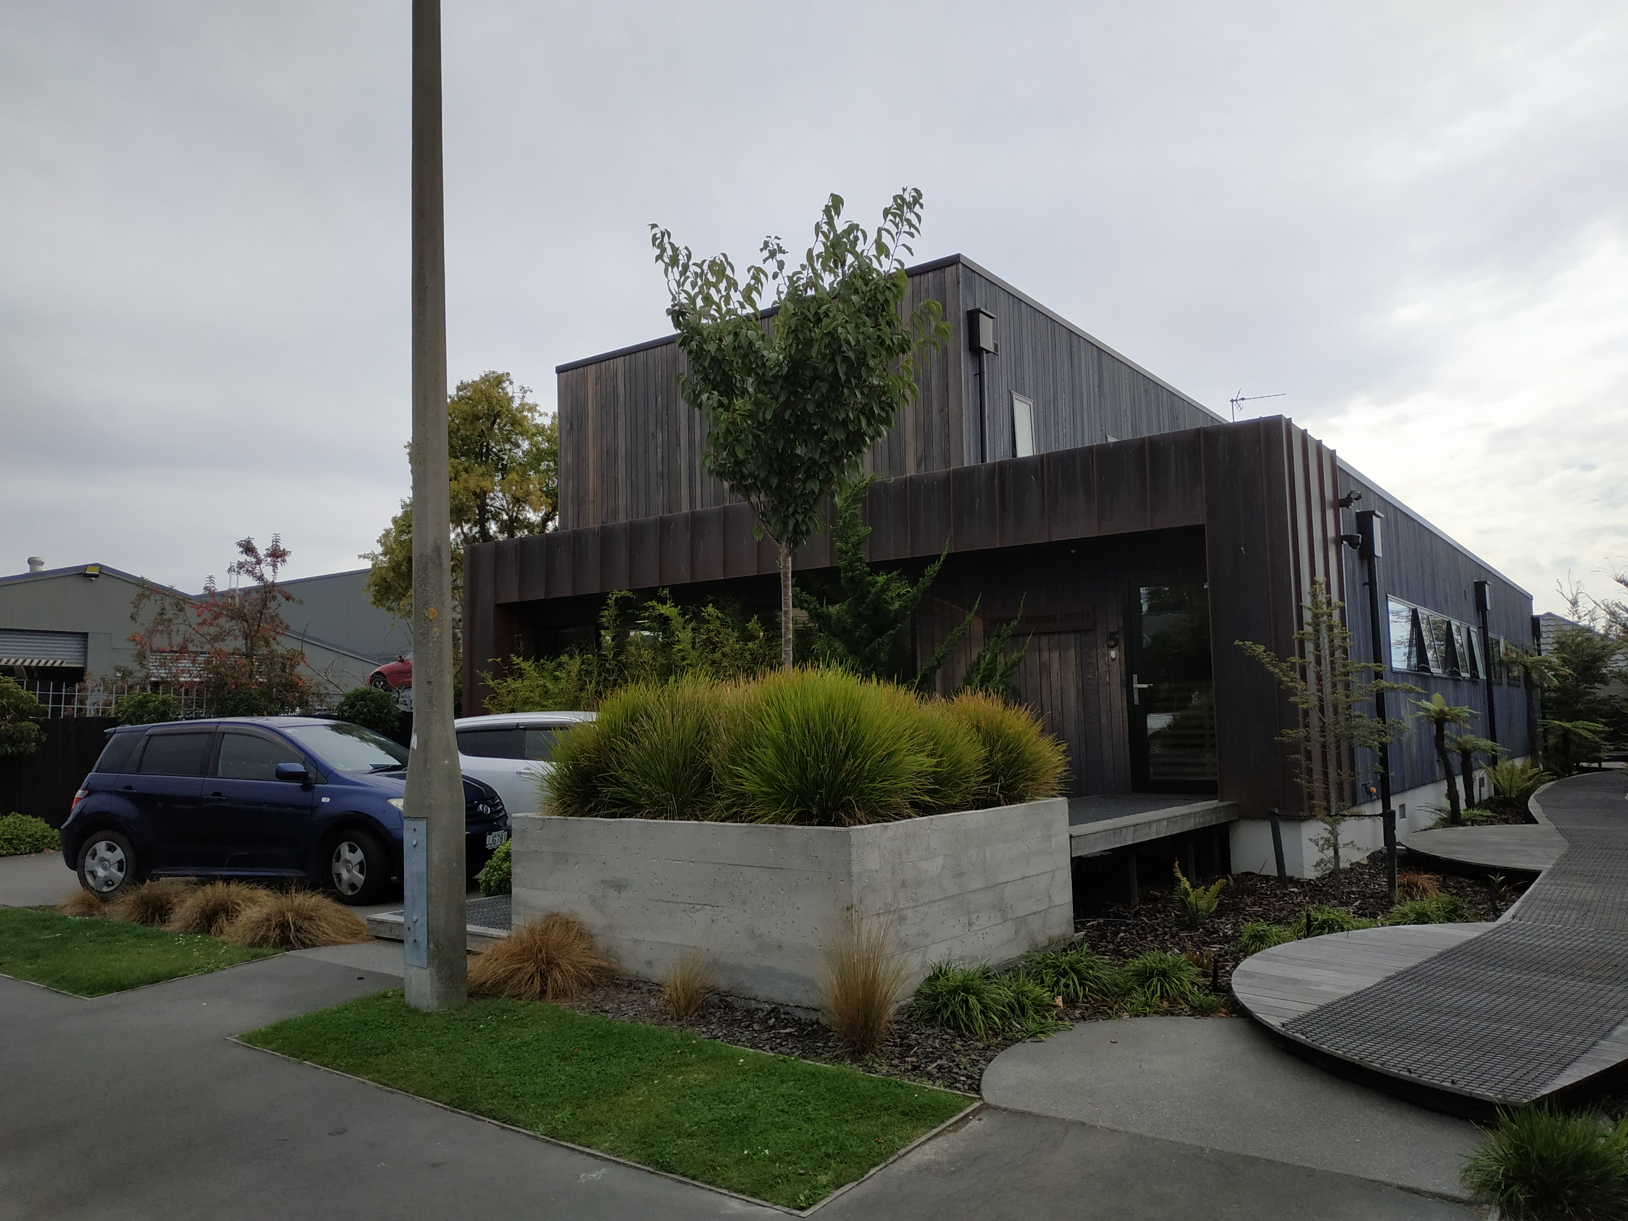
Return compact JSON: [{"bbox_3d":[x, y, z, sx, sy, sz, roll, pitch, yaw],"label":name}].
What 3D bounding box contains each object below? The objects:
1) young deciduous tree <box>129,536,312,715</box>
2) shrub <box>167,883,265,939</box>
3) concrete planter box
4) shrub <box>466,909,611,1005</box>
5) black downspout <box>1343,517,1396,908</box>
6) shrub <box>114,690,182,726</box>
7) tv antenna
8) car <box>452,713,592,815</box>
[{"bbox_3d":[-7.920,0.715,15.100,2.450,3.400,2.200,2,-6,-28],"label":"young deciduous tree"},{"bbox_3d":[-4.325,2.112,8.159,0.760,0.356,0.720,2,-6,-27],"label":"shrub"},{"bbox_3d":[-0.110,1.706,7.341,2.671,0.910,2.473,-5,-7,38],"label":"concrete planter box"},{"bbox_3d":[-1.540,1.877,6.286,0.820,0.443,0.740,1,-5,-14],"label":"shrub"},{"bbox_3d":[5.758,0.935,11.600,0.420,4.010,0.400,-4,-7,38],"label":"black downspout"},{"bbox_3d":[-7.961,1.310,13.446,0.800,0.800,0.800,-5,-7,38],"label":"shrub"},{"bbox_3d":[8.366,-3.899,21.275,0.977,0.700,0.420,-3,-6,27],"label":"tv antenna"},{"bbox_3d":[-2.866,1.966,13.150,4.020,1.550,1.700,-2,-5,13],"label":"car"}]

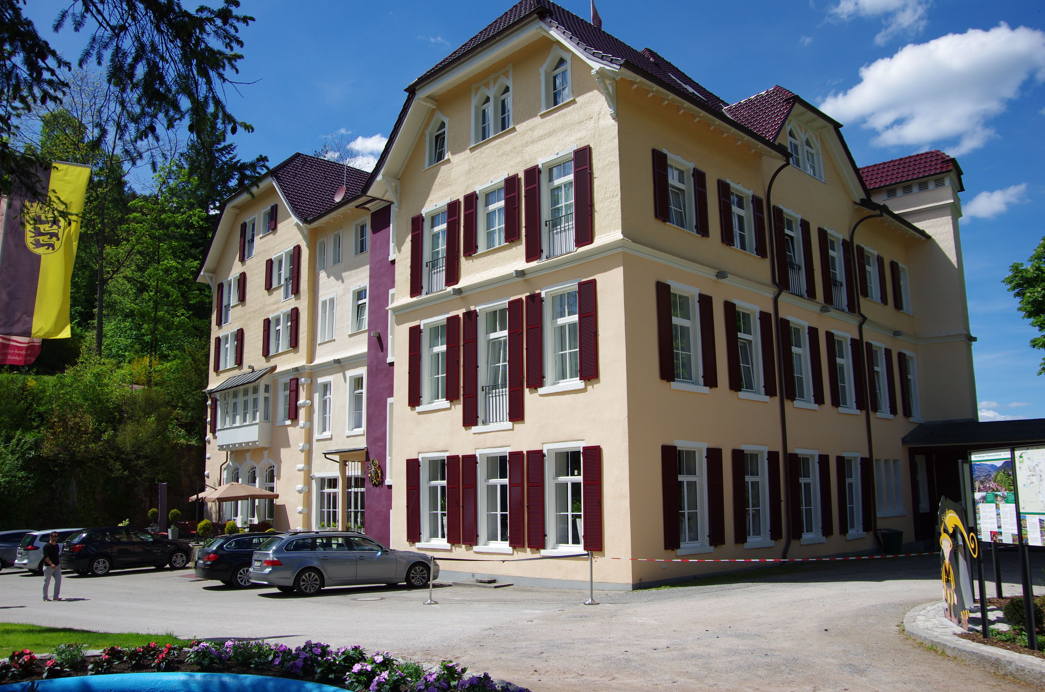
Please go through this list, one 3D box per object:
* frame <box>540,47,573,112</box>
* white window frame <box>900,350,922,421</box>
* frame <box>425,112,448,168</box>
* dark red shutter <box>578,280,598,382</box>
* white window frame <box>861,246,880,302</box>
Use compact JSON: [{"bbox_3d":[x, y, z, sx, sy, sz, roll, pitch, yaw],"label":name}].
[{"bbox_3d":[0.986,-7.528,21.815,0.200,1.830,1.190,10,-15,-44],"label":"frame"},{"bbox_3d":[15.446,1.602,31.093,1.400,2.800,0.200,9,-15,-42],"label":"white window frame"},{"bbox_3d":[-2.713,-6.765,25.447,0.200,1.800,1.090,10,-15,-44],"label":"frame"},{"bbox_3d":[1.597,-0.397,19.066,0.550,2.446,0.050,-11,-15,44],"label":"dark red shutter"},{"bbox_3d":[13.338,-2.741,29.963,1.430,2.110,0.200,9,-15,-42],"label":"white window frame"}]

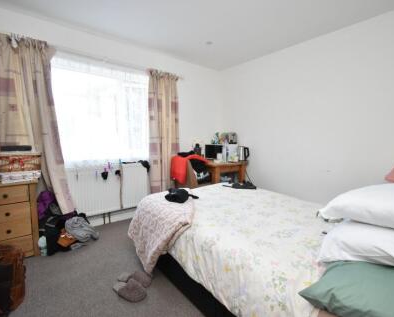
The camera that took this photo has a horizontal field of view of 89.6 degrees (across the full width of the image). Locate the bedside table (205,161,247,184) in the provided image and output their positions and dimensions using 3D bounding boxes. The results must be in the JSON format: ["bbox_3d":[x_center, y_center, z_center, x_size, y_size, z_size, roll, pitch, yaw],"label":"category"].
[{"bbox_3d":[0.311,0.450,3.344,0.750,0.755,0.660,-4,8,-38],"label":"bedside table"}]

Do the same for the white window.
[{"bbox_3d":[-1.198,-0.552,2.535,1.270,1.210,0.100,-4,8,-38],"label":"white window"}]

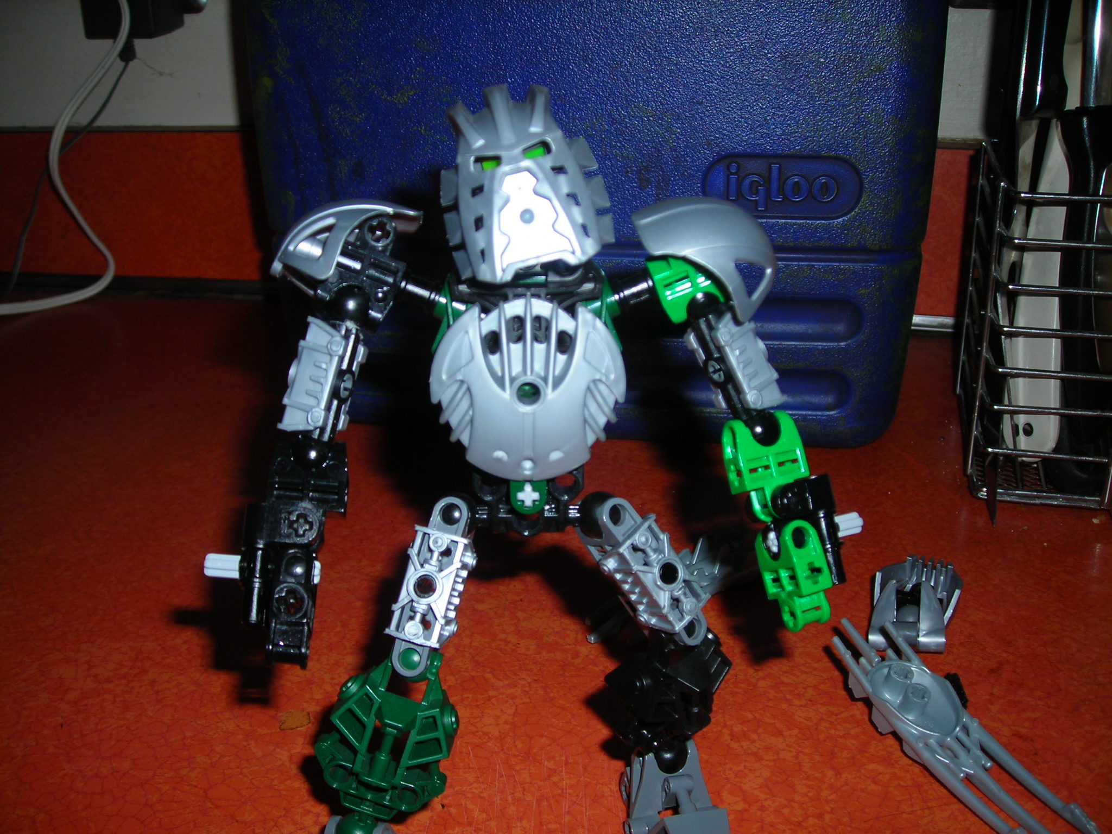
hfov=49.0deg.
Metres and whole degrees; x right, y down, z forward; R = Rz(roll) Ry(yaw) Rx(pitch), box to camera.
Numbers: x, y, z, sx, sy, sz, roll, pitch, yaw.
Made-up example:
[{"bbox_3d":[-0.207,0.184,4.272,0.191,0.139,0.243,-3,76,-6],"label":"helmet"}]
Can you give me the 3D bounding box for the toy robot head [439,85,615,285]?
[{"bbox_3d":[-0.006,-0.050,0.261,0.034,0.041,0.030,-14,9,1],"label":"toy robot head"}]

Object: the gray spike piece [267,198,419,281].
[{"bbox_3d":[-0.046,-0.038,0.268,0.034,0.017,0.023,-20,7,0],"label":"gray spike piece"}]

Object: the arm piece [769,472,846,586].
[{"bbox_3d":[0.063,0.028,0.303,0.017,0.028,0.014,-13,20,2],"label":"arm piece"}]

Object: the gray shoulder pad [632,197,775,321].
[{"bbox_3d":[0.033,-0.036,0.268,0.034,0.021,0.023,31,15,-2],"label":"gray shoulder pad"}]

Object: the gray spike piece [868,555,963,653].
[{"bbox_3d":[0.119,0.058,0.397,0.028,0.019,0.042,8,21,24],"label":"gray spike piece"}]

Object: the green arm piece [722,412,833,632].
[{"bbox_3d":[0.055,0.026,0.299,0.021,0.054,0.019,-14,21,3],"label":"green arm piece"}]

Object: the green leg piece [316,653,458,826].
[{"bbox_3d":[-0.037,0.070,0.266,0.028,0.043,0.020,17,2,-4],"label":"green leg piece"}]

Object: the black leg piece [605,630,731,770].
[{"bbox_3d":[0.026,0.065,0.282,0.028,0.043,0.020,-7,31,-20],"label":"black leg piece"}]

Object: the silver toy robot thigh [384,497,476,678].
[{"bbox_3d":[-0.027,0.038,0.270,0.015,0.041,0.015,11,-6,9],"label":"silver toy robot thigh"}]

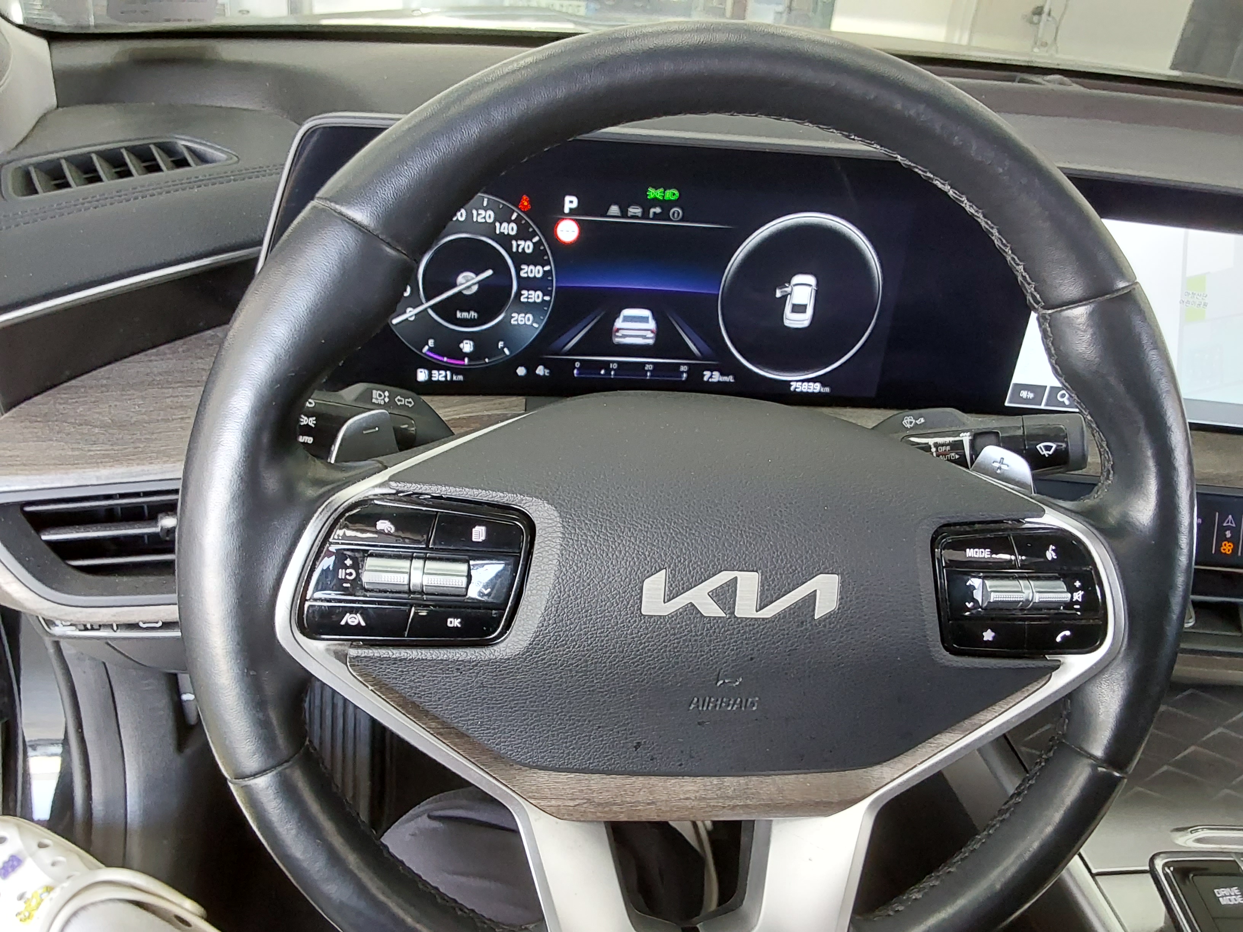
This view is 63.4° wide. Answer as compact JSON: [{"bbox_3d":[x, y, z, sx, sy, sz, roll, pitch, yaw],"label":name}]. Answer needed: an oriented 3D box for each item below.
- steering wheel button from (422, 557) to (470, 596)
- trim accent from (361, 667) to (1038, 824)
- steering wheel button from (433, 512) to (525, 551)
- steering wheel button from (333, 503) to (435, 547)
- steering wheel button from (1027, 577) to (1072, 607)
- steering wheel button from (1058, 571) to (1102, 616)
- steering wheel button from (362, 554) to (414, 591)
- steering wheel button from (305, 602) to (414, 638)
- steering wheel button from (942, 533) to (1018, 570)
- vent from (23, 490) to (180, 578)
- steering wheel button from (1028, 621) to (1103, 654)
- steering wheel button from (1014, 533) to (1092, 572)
[{"bbox_3d":[-0.058,0.036,0.334,0.015,0.013,0.011,3,5,-11],"label":"steering wheel button"},{"bbox_3d":[0.032,0.103,0.369,0.255,0.067,0.024,3,5,-11],"label":"trim accent"},{"bbox_3d":[-0.048,0.022,0.336,0.031,0.012,0.008,3,5,-11],"label":"steering wheel button"},{"bbox_3d":[-0.078,0.018,0.331,0.033,0.014,0.008,3,5,-11],"label":"steering wheel button"},{"bbox_3d":[0.156,0.046,0.374,0.018,0.011,0.011,3,5,-11],"label":"steering wheel button"},{"bbox_3d":[0.172,0.047,0.378,0.018,0.016,0.008,3,5,-11],"label":"steering wheel button"},{"bbox_3d":[-0.077,0.034,0.331,0.015,0.012,0.011,3,5,-11],"label":"steering wheel button"},{"bbox_3d":[-0.086,0.050,0.332,0.034,0.012,0.008,3,5,-11],"label":"steering wheel button"},{"bbox_3d":[0.130,0.030,0.369,0.031,0.013,0.008,3,5,-11],"label":"steering wheel button"},{"bbox_3d":[-0.224,0.025,0.509,0.130,0.046,0.030,-4,30,-19],"label":"vent"},{"bbox_3d":[0.164,0.064,0.379,0.033,0.012,0.008,3,5,-11],"label":"steering wheel button"},{"bbox_3d":[0.159,0.031,0.374,0.034,0.013,0.008,3,5,-11],"label":"steering wheel button"}]

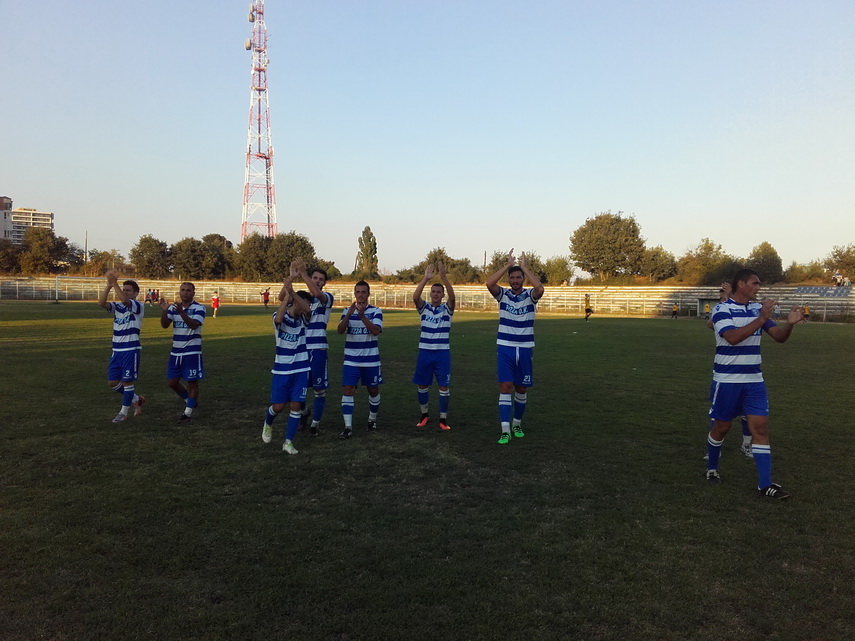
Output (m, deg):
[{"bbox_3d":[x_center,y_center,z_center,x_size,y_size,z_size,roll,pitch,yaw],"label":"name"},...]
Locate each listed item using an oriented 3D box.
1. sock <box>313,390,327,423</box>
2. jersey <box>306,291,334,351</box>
[{"bbox_3d":[-1.220,0.977,8.650,0.125,0.380,0.135,1,2,8],"label":"sock"},{"bbox_3d":[-1.232,0.000,8.500,0.440,0.660,0.320,1,2,14],"label":"jersey"}]

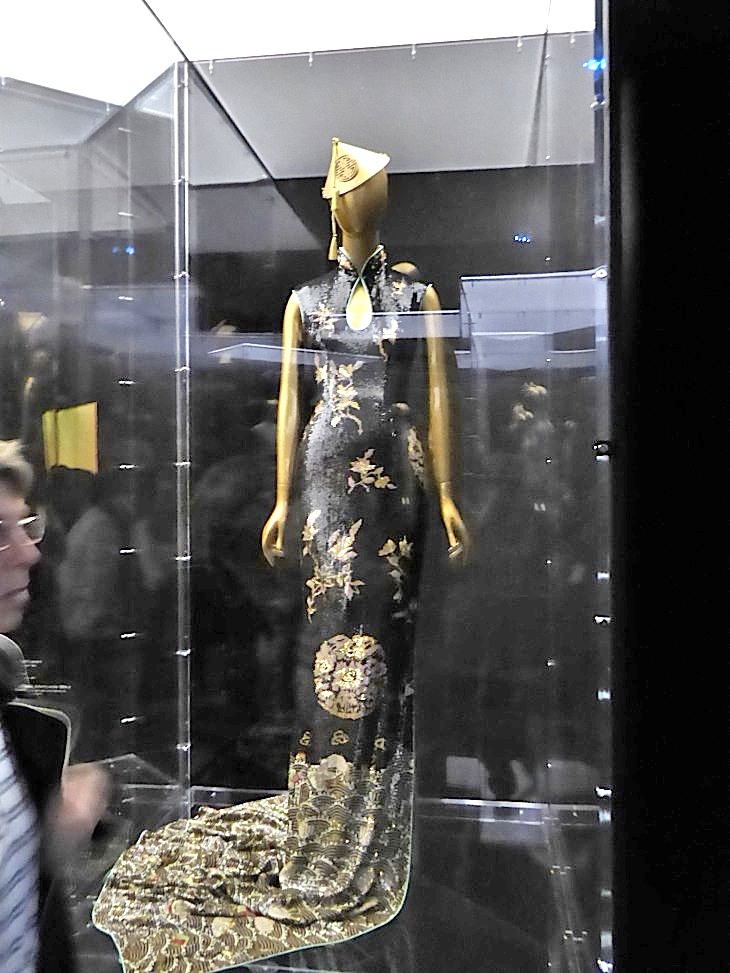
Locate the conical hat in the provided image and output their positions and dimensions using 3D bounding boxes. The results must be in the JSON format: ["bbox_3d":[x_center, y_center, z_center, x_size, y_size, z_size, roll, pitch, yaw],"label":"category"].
[{"bbox_3d":[-0.048,-0.840,2.223,0.198,0.109,0.198,-23,31,18],"label":"conical hat"}]

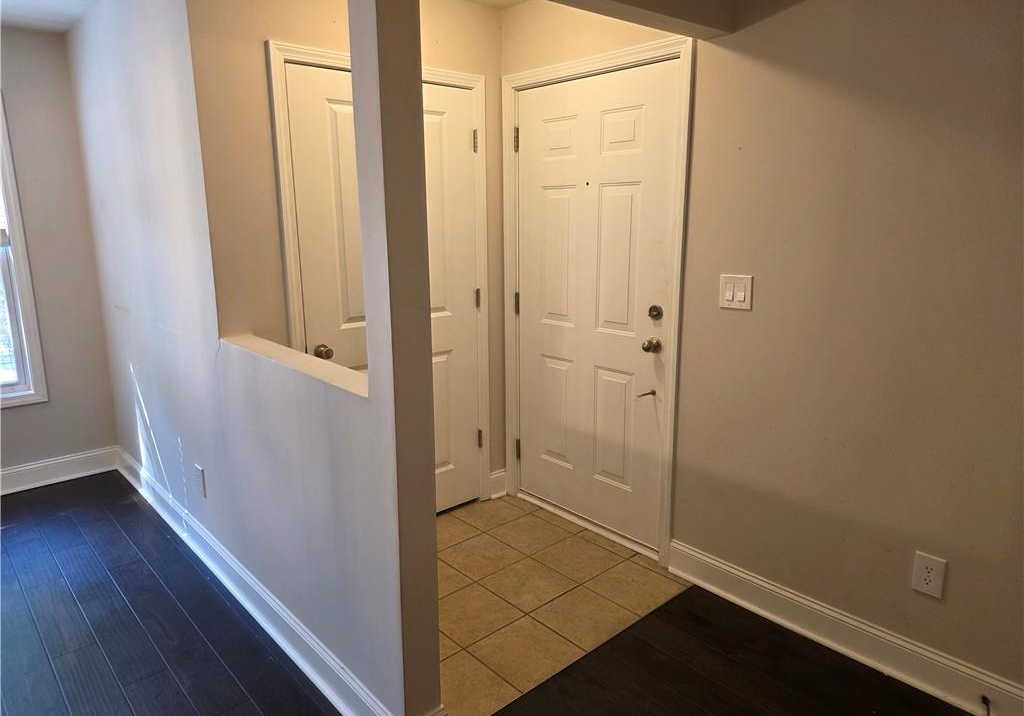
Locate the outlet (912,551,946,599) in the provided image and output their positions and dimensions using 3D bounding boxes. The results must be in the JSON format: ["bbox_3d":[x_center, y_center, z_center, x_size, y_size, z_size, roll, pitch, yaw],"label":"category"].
[{"bbox_3d":[1.327,0.695,2.167,0.012,0.129,0.084,-11,16,-41],"label":"outlet"}]

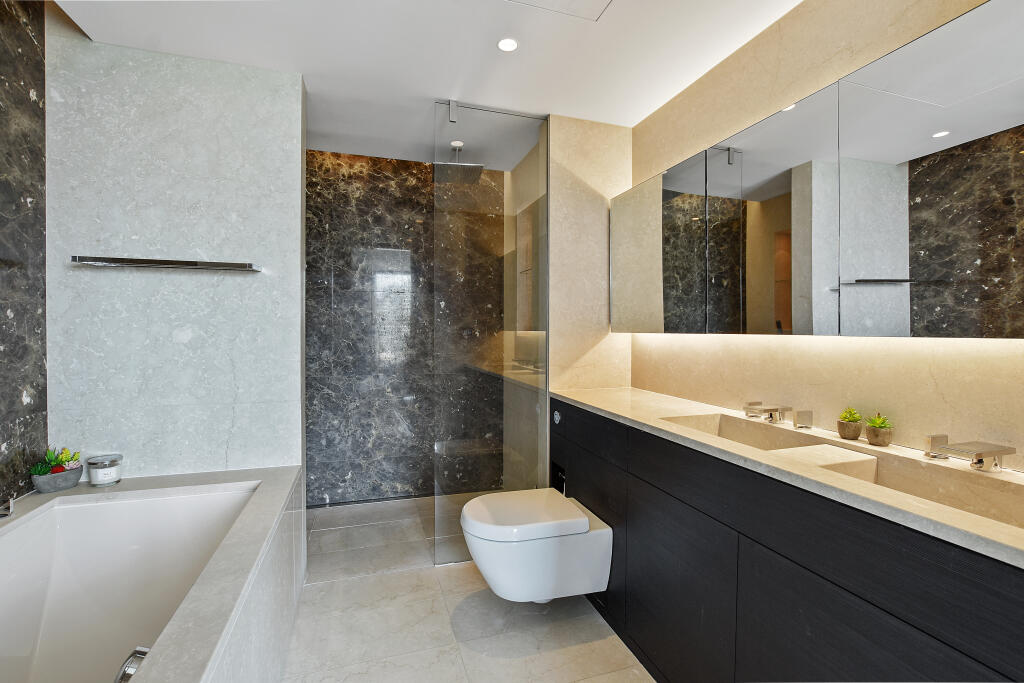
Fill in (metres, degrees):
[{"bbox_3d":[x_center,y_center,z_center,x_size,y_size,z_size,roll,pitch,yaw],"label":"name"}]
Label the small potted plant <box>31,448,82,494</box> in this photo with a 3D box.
[{"bbox_3d":[-1.713,0.484,1.608,0.140,0.156,0.076,-1,2,-45],"label":"small potted plant"}]

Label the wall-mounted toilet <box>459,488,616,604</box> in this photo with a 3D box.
[{"bbox_3d":[0.073,0.860,1.789,0.572,0.345,0.364,0,2,-19],"label":"wall-mounted toilet"}]

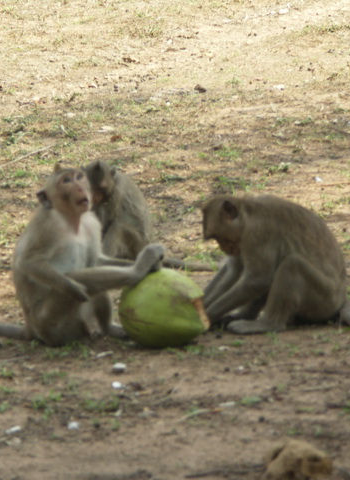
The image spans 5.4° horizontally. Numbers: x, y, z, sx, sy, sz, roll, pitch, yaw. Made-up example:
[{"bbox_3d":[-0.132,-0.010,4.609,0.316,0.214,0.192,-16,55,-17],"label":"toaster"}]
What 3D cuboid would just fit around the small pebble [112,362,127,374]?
[{"bbox_3d":[-0.123,0.281,8.202,0.033,0.019,0.028,0,8,0],"label":"small pebble"}]

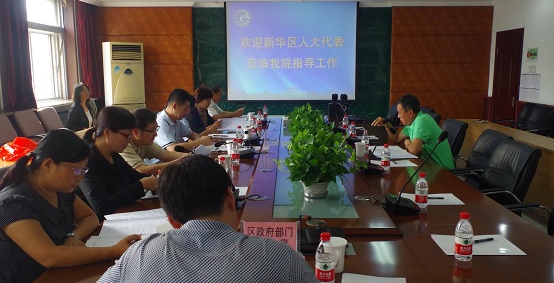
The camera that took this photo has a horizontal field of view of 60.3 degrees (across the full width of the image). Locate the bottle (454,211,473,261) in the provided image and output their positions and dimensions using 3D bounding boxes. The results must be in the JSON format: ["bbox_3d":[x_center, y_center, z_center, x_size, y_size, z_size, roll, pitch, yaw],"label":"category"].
[{"bbox_3d":[0.684,0.340,1.739,0.061,0.177,0.061,0,9,0],"label":"bottle"}]

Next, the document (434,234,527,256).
[{"bbox_3d":[0.794,0.408,1.895,0.295,0.004,0.215,0,9,0],"label":"document"}]

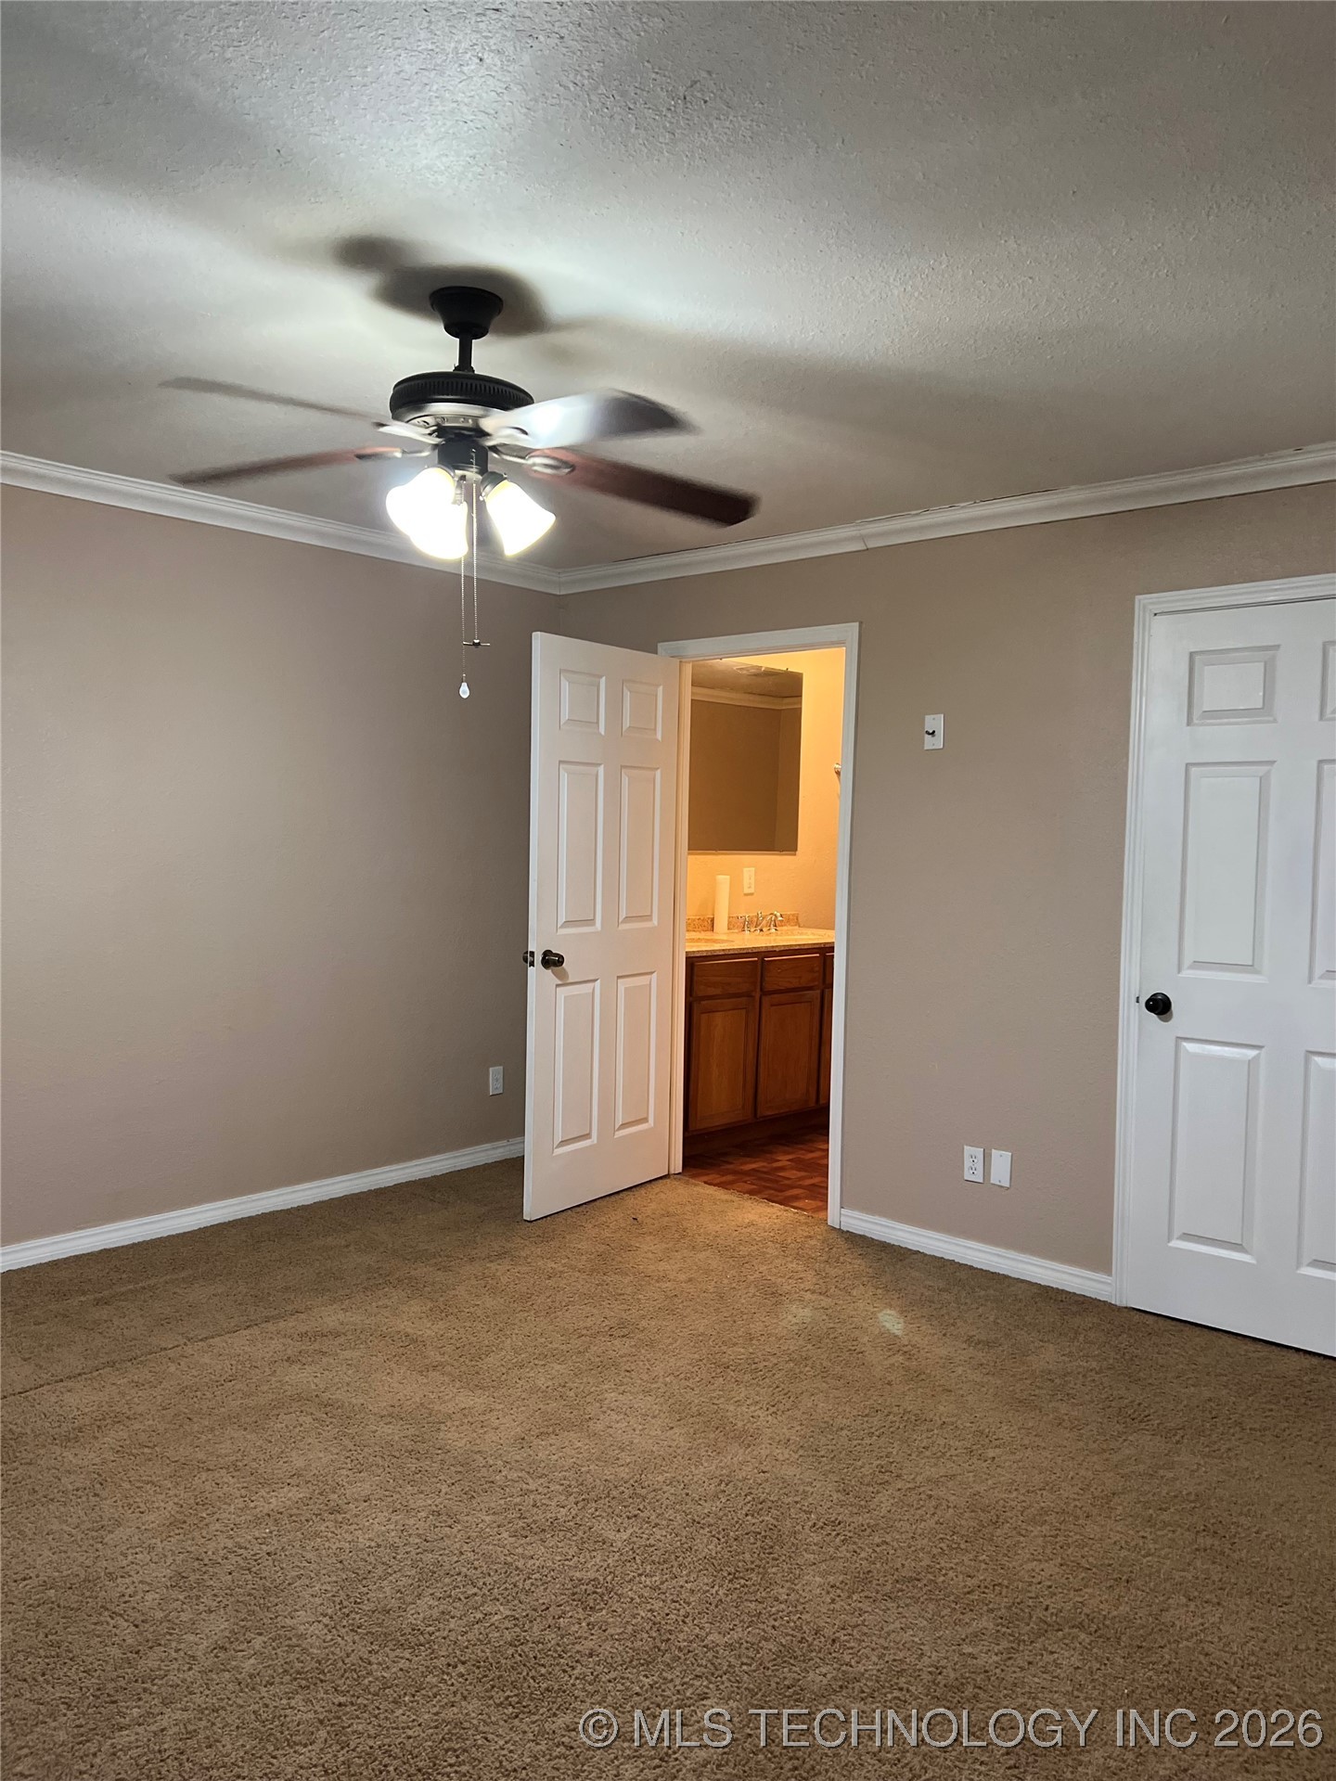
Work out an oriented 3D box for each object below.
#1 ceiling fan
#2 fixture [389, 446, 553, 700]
[{"bbox_3d":[-0.404,-0.921,2.654,1.280,0.500,1.280,4,3,42],"label":"ceiling fan"},{"bbox_3d":[-0.411,-0.626,2.667,0.320,0.480,0.320,4,3,42],"label":"fixture"}]

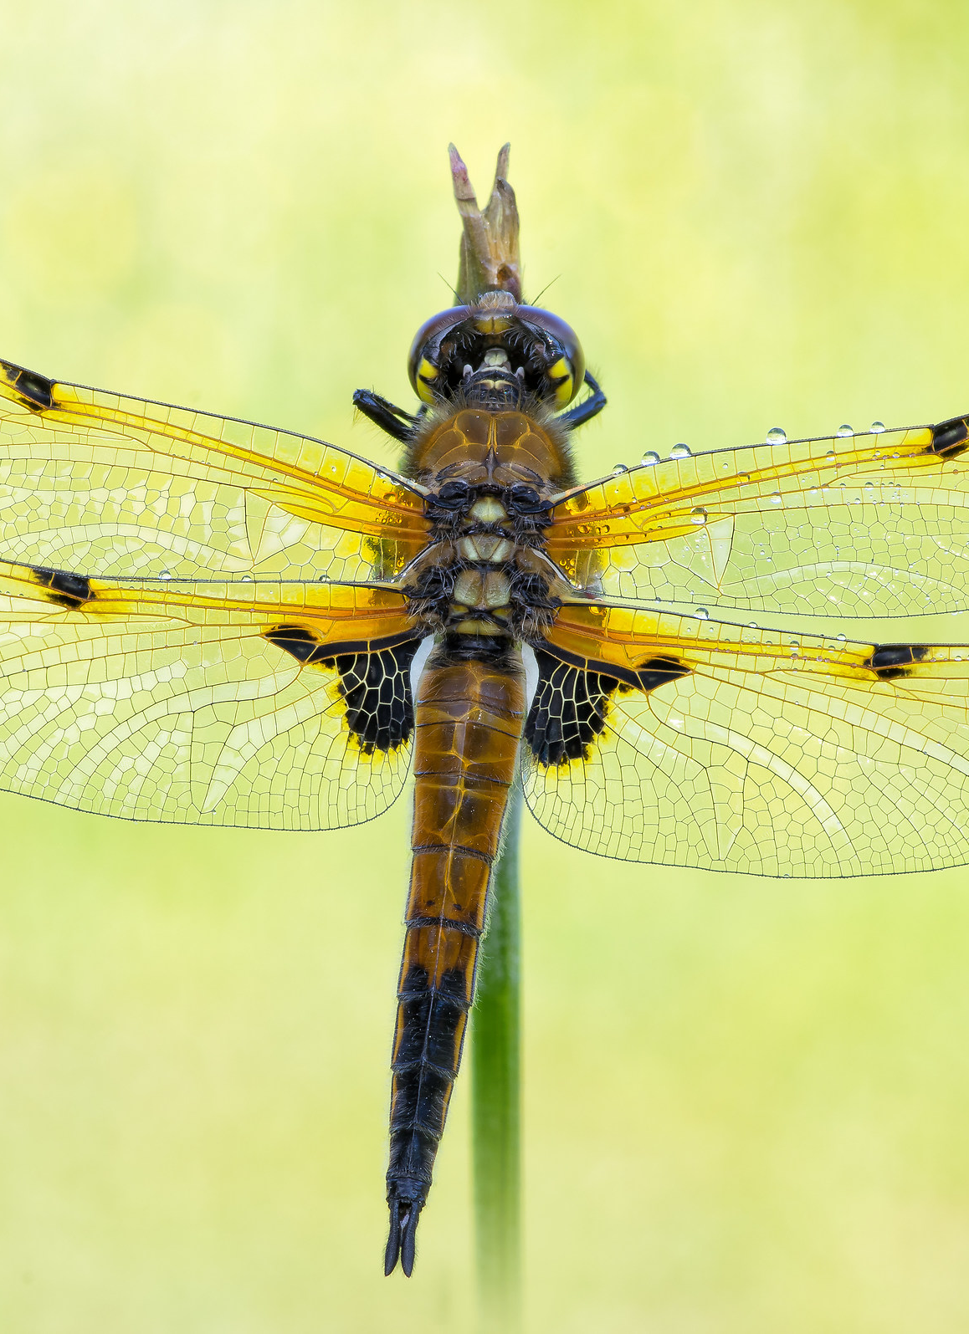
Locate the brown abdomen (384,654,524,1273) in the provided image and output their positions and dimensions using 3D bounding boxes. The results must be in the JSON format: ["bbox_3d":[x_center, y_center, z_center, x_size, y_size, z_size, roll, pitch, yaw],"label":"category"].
[{"bbox_3d":[-0.002,0.013,0.373,0.005,0.028,0.005,8,0,0],"label":"brown abdomen"}]

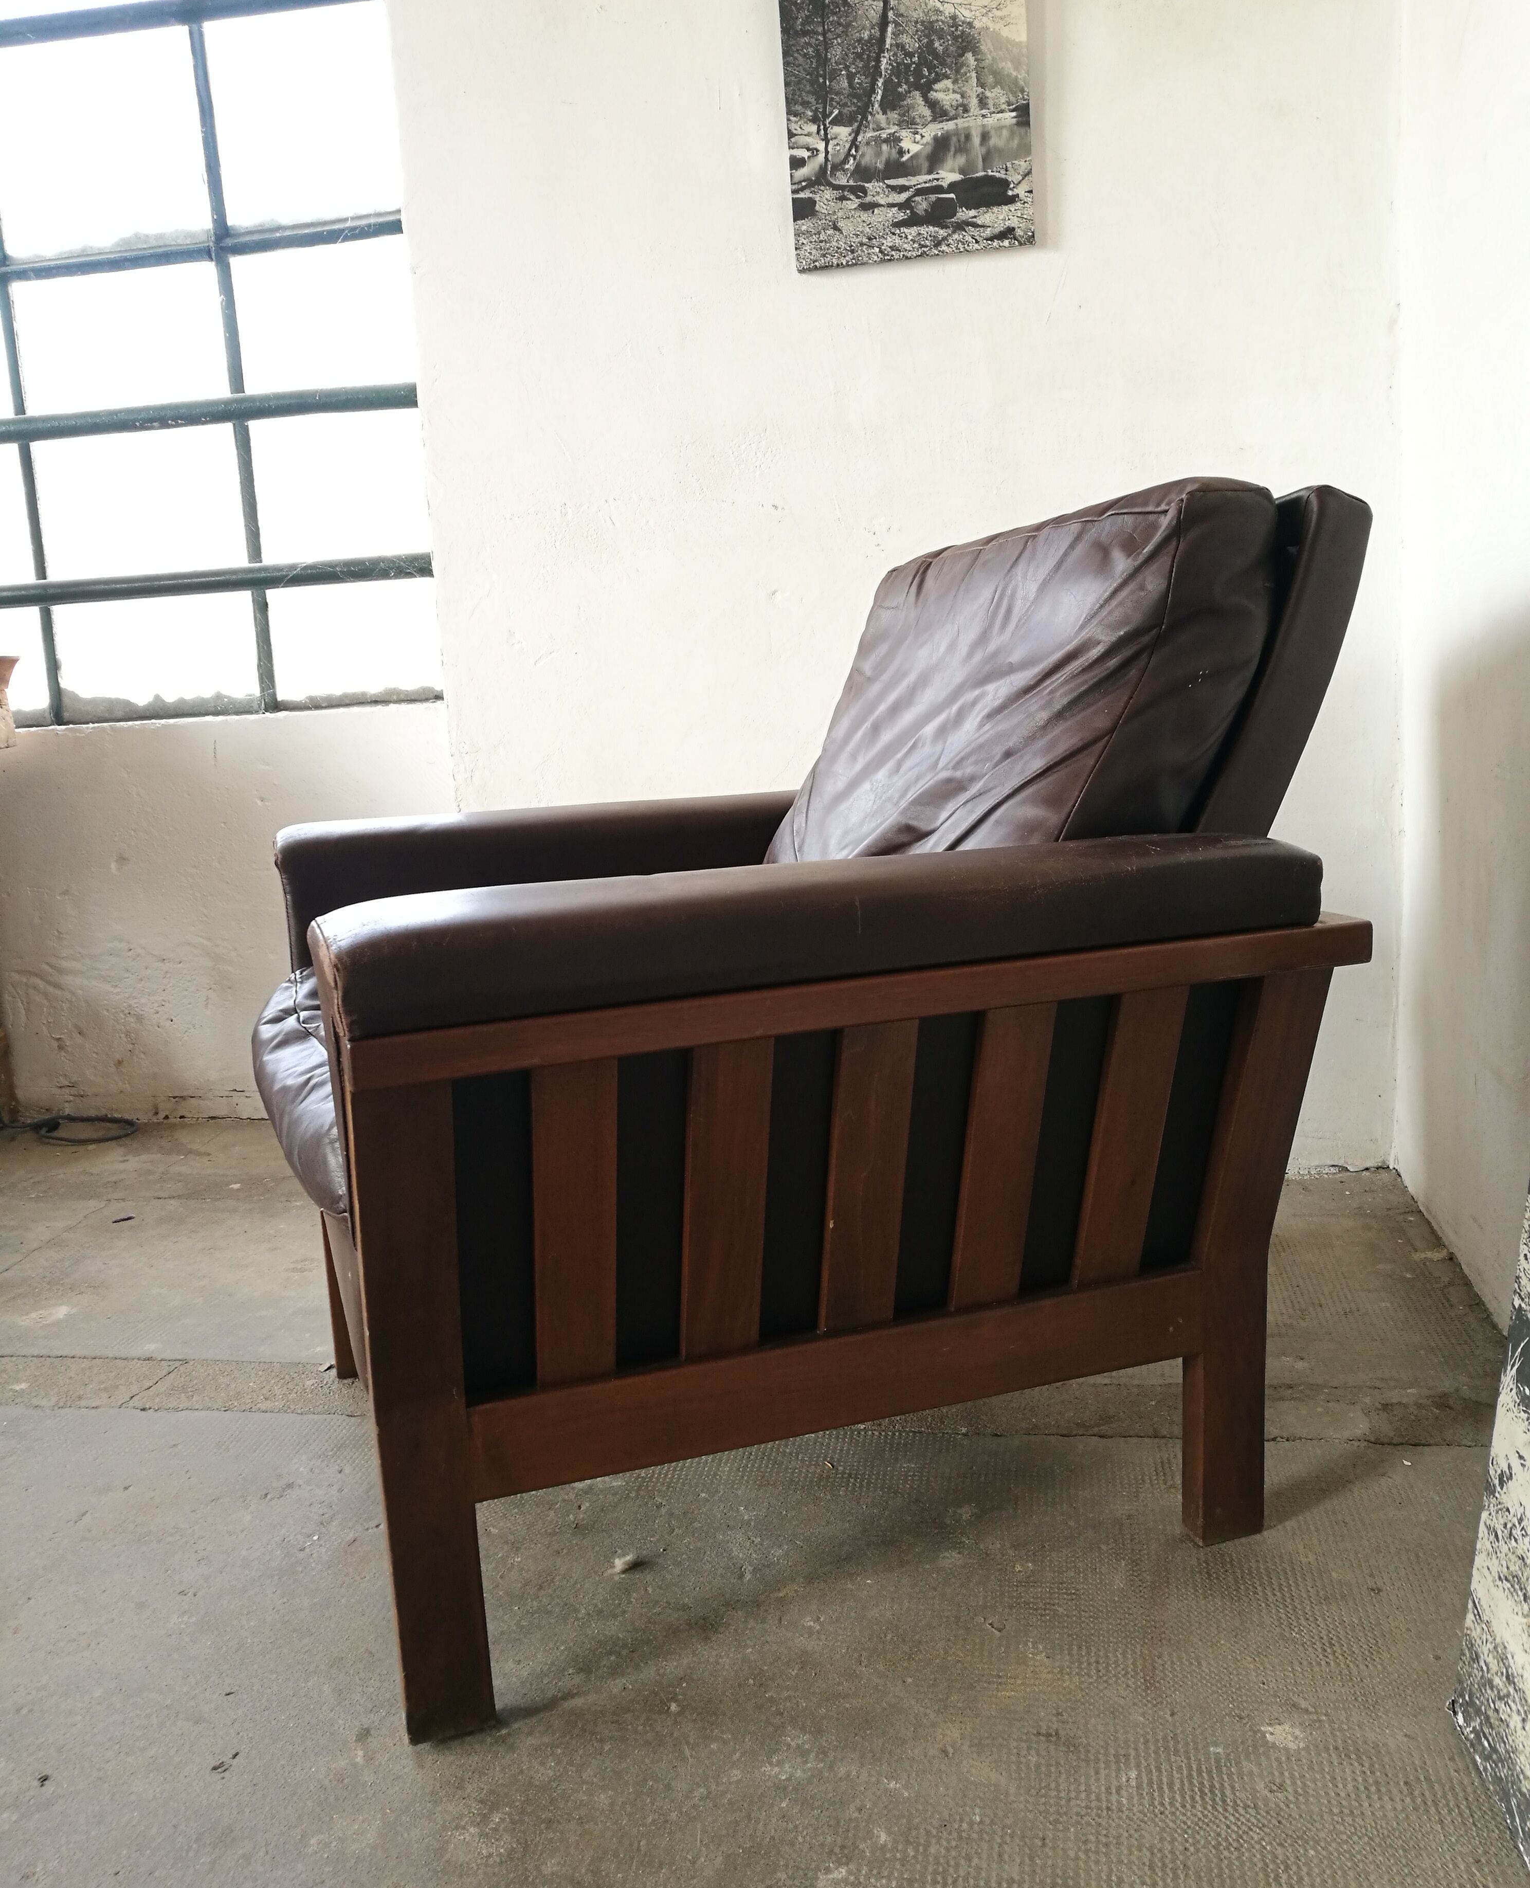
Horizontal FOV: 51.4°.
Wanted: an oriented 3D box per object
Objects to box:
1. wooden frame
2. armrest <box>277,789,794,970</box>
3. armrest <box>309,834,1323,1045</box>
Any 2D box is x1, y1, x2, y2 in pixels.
[{"bbox_3d":[0.014,0.217,1.471,0.794,0.493,0.650,-6,10,-18],"label":"wooden frame"},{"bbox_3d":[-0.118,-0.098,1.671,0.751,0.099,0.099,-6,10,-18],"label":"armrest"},{"bbox_3d":[0.058,-0.022,1.155,0.748,0.085,0.099,-6,10,-18],"label":"armrest"}]

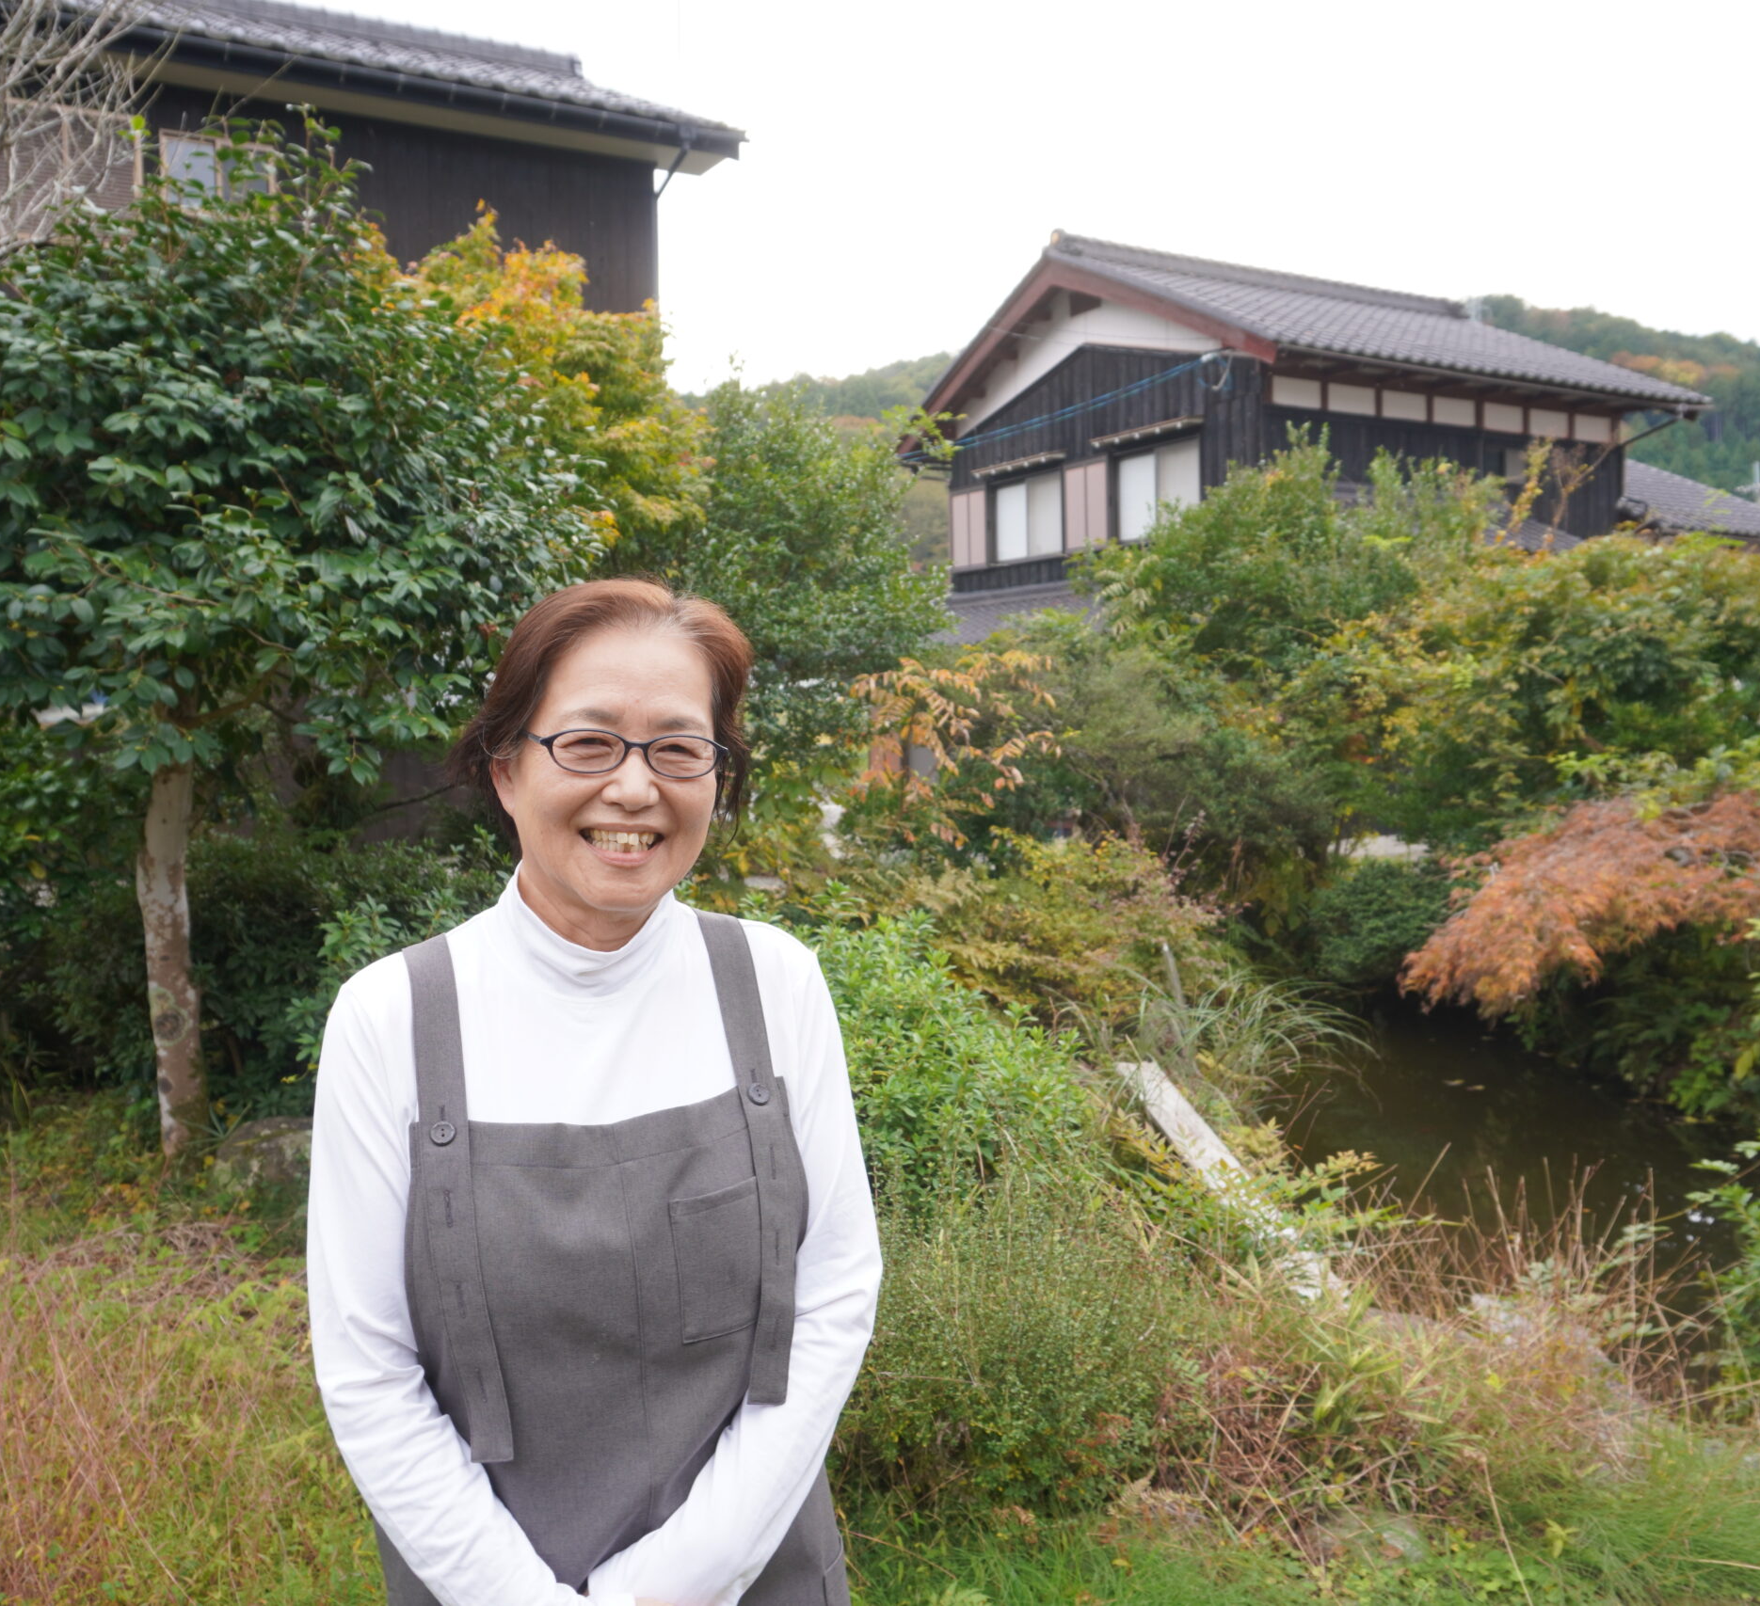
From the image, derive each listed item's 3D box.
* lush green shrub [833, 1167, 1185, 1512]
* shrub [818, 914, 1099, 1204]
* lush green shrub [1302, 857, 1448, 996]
[{"bbox_3d":[0.256,0.986,3.192,0.680,0.620,0.620,-1,3,0],"label":"lush green shrub"},{"bbox_3d":[0.185,0.754,4.200,0.820,0.930,0.850,-1,3,0],"label":"shrub"},{"bbox_3d":[3.046,0.770,9.862,0.980,0.810,0.900,0,3,17],"label":"lush green shrub"}]

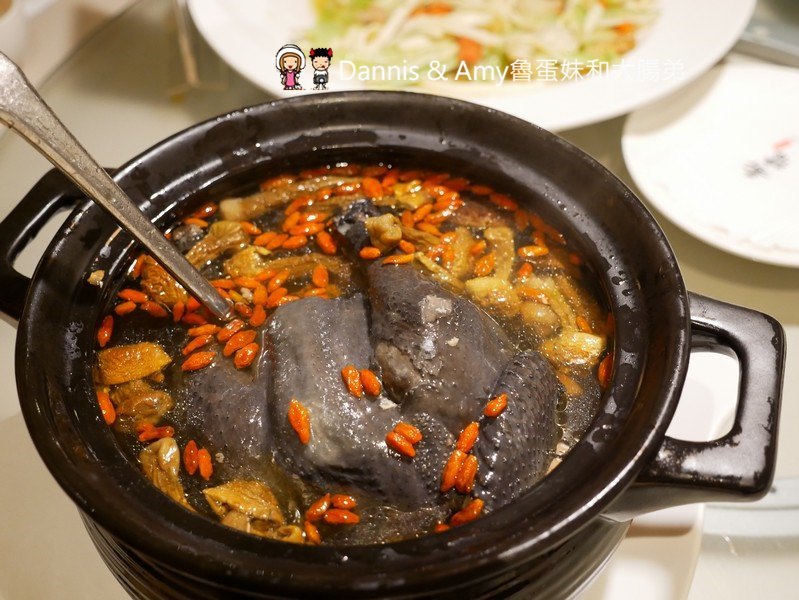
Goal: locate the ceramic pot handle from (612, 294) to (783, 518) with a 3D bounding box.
[{"bbox_3d":[0.104,0.033,0.334,0.050,0.019,0.087,13,49,14],"label":"ceramic pot handle"}]

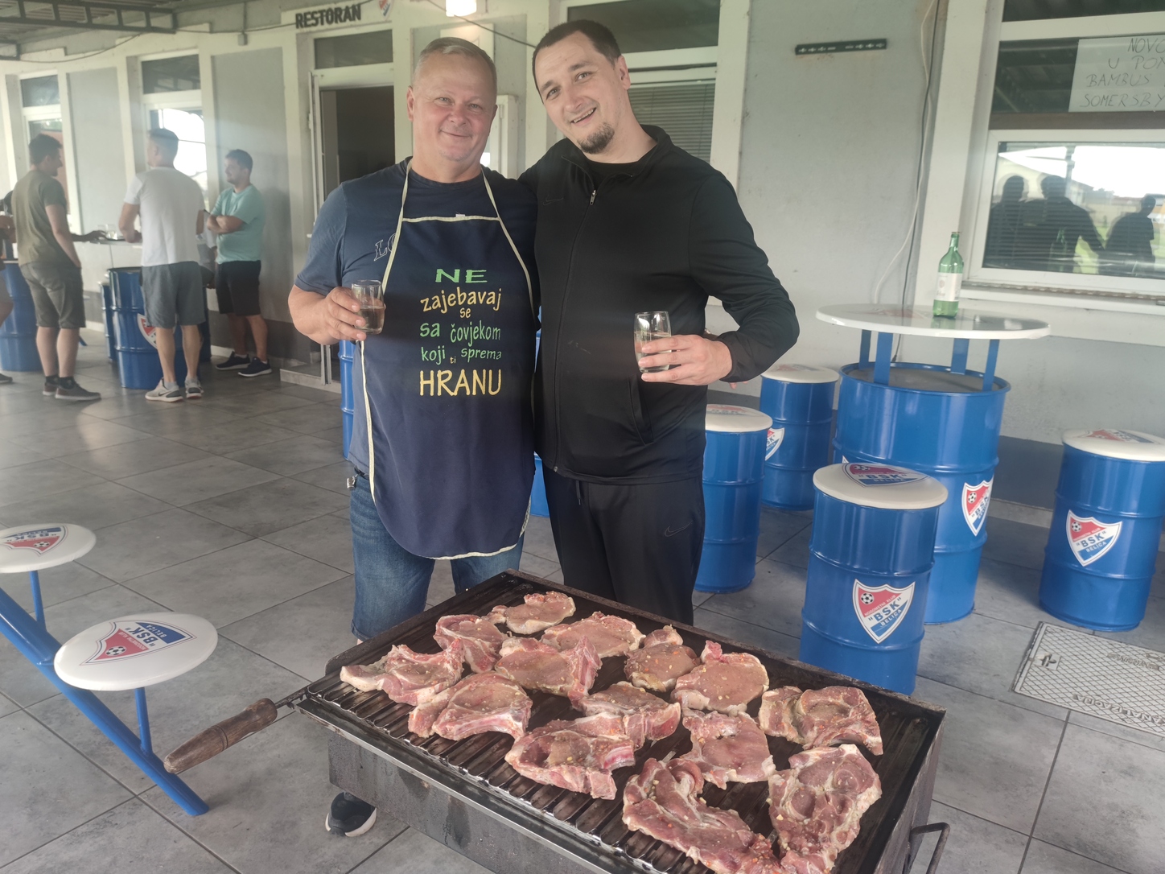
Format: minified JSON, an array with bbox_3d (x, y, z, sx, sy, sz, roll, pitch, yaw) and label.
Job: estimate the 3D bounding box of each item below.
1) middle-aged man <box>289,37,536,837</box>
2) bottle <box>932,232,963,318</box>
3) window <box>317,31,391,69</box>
[{"bbox_3d":[-0.302,0.064,1.771,0.630,1.710,0.470,0,15,-7],"label":"middle-aged man"},{"bbox_3d":[1.382,-0.612,3.050,0.090,0.310,0.090,12,17,32],"label":"bottle"},{"bbox_3d":[-1.737,-2.967,6.187,0.940,0.240,0.060,12,17,32],"label":"window"}]

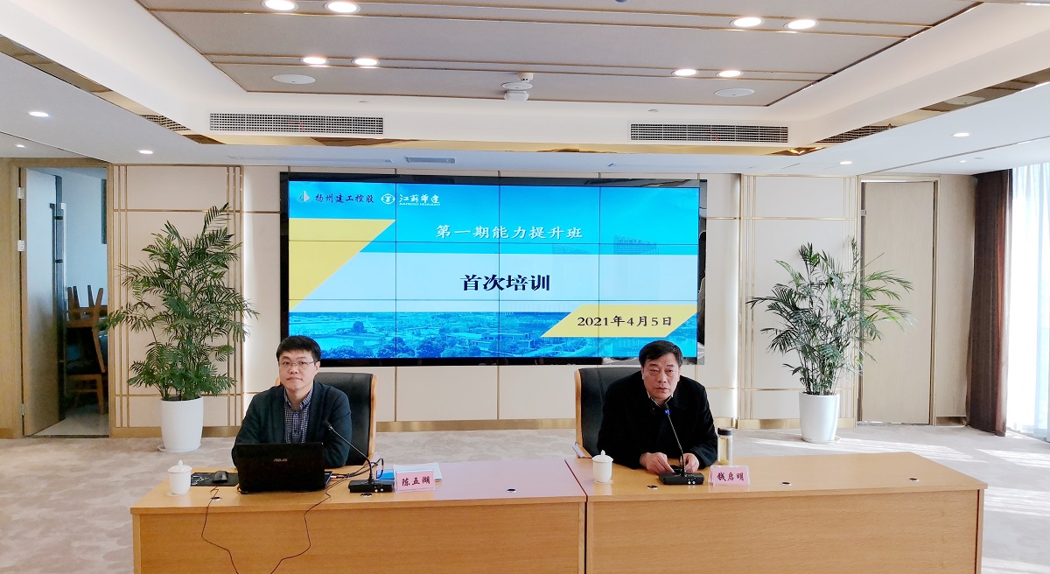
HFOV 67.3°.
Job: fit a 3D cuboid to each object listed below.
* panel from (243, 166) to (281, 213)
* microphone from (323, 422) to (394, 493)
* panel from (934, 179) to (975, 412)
[{"bbox_3d":[-2.525,-0.939,7.640,0.395,0.430,0.040,0,2,-5],"label":"panel"},{"bbox_3d":[-0.706,0.717,3.348,0.305,0.257,0.200,0,2,-6],"label":"microphone"},{"bbox_3d":[4.529,0.112,8.311,0.468,2.560,0.040,0,2,-5],"label":"panel"}]

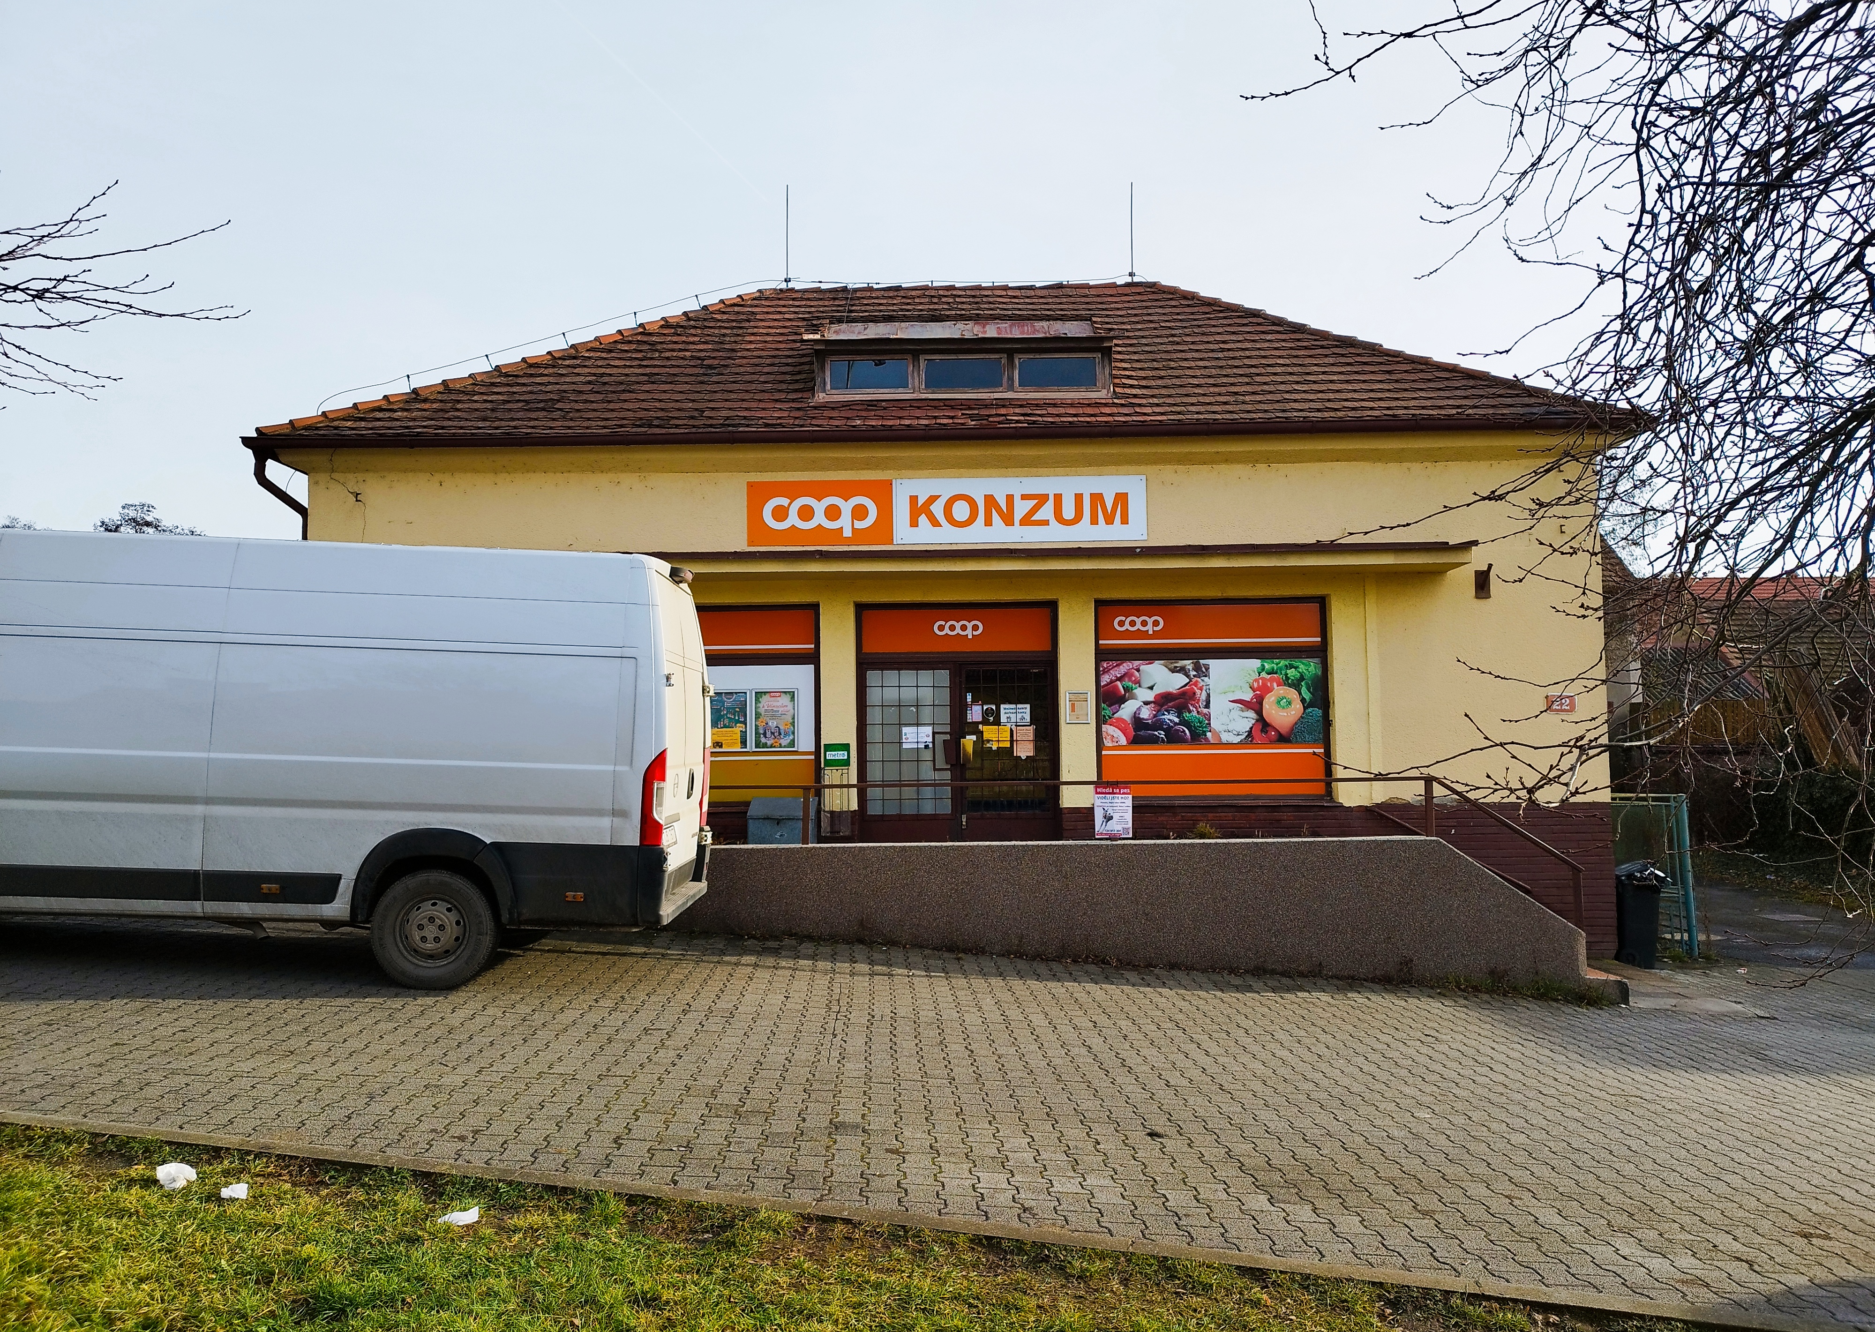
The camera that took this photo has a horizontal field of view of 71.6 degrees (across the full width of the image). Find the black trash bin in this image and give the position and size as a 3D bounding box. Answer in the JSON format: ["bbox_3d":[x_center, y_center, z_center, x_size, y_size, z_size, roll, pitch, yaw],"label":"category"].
[{"bbox_3d":[6.734,2.392,12.450,0.540,0.980,0.480,-2,-3,20],"label":"black trash bin"}]

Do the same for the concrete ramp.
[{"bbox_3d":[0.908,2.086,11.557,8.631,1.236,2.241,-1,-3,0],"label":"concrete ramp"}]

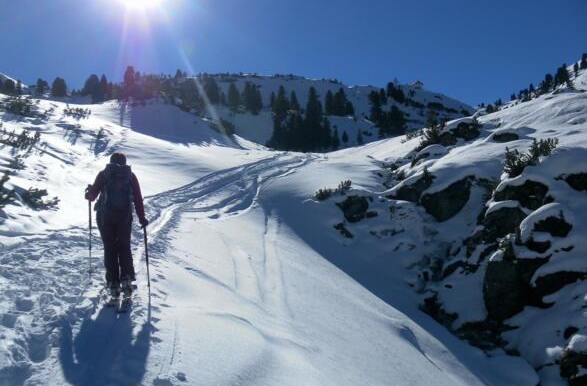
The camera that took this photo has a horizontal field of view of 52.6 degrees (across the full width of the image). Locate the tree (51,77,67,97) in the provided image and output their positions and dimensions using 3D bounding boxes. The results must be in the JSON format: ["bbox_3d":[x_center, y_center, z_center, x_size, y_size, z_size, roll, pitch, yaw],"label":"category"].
[{"bbox_3d":[-69.304,-31.113,175.000,4.600,6.100,4.600,0,-5,0],"label":"tree"}]

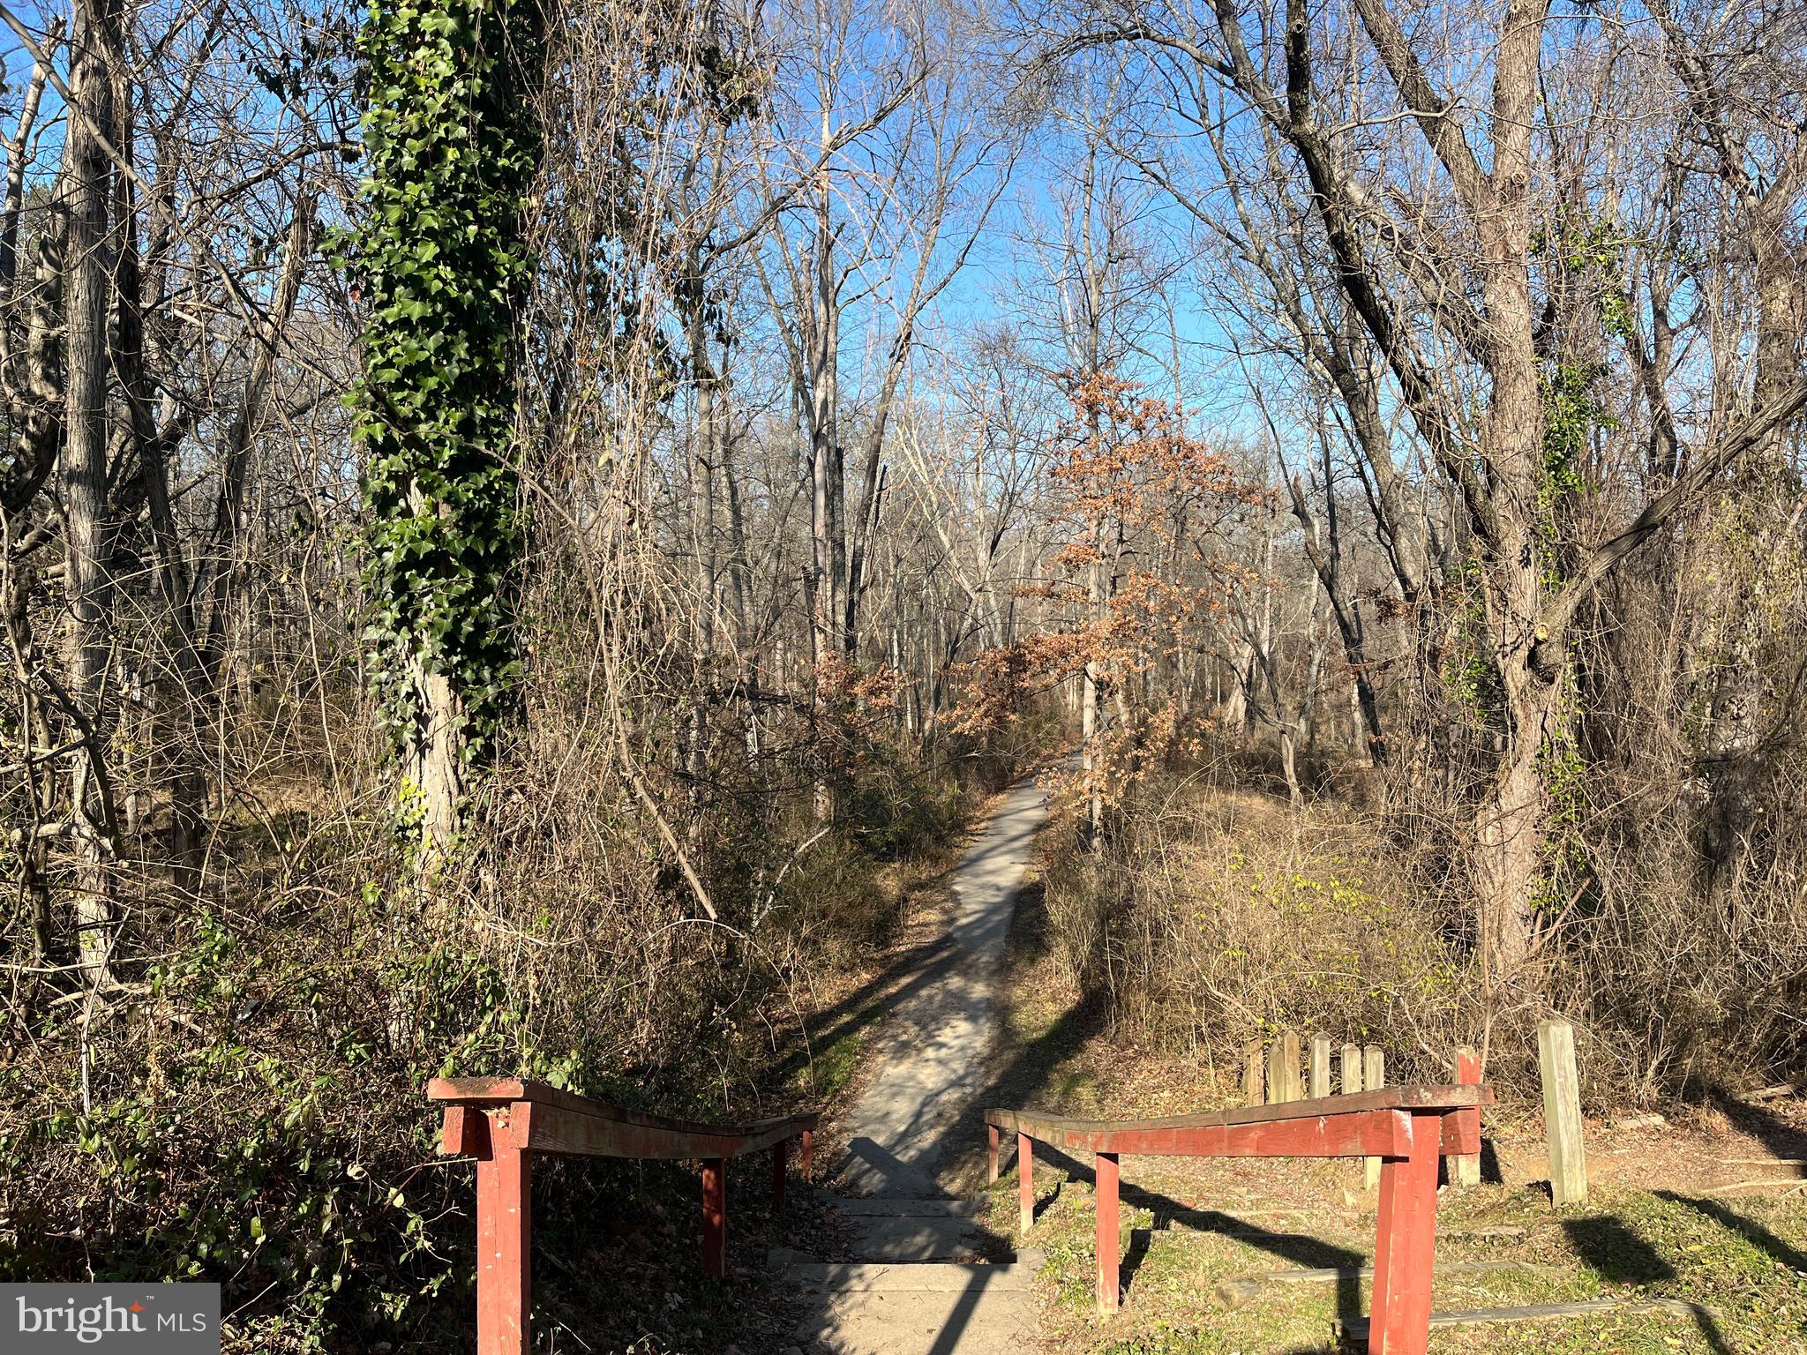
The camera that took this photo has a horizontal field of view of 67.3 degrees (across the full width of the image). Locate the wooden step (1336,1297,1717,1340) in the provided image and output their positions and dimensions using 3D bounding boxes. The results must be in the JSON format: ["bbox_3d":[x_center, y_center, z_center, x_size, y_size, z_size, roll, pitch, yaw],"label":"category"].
[{"bbox_3d":[2.450,2.510,5.330,1.540,0.080,0.100,0,0,-6],"label":"wooden step"}]

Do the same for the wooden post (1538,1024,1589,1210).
[{"bbox_3d":[4.000,2.650,8.250,0.140,1.100,0.140,-5,0,0],"label":"wooden post"}]

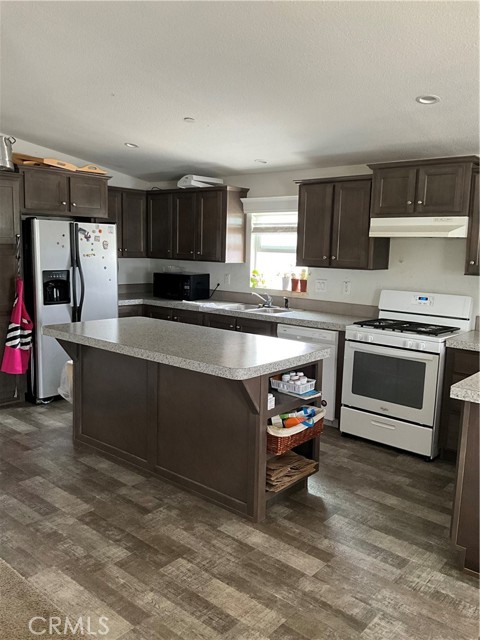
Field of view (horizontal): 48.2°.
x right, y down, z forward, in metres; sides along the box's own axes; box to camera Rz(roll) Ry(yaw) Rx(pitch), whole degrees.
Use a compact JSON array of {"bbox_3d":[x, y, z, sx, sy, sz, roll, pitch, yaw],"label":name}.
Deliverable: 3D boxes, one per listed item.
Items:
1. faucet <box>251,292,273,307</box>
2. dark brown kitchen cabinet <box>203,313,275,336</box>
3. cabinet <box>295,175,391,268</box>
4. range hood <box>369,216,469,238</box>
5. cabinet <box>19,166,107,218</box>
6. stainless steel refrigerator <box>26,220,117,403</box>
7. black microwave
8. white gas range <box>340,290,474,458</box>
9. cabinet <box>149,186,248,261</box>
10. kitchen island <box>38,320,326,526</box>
[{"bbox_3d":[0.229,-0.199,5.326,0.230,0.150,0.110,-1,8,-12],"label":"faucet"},{"bbox_3d":[0.167,0.372,5.282,0.908,0.880,0.620,8,11,39],"label":"dark brown kitchen cabinet"},{"bbox_3d":[0.893,-0.834,4.694,0.760,0.754,0.345,8,11,39],"label":"cabinet"},{"bbox_3d":[1.444,-0.715,4.192,0.755,0.147,0.420,8,11,39],"label":"range hood"},{"bbox_3d":[-1.822,-1.196,5.205,0.620,0.400,0.930,8,11,39],"label":"cabinet"},{"bbox_3d":[-1.768,-0.109,5.352,0.710,1.730,0.895,8,11,39],"label":"stainless steel refrigerator"},{"bbox_3d":[-0.644,-0.372,5.956,0.500,0.275,0.365,6,9,30],"label":"black microwave"},{"bbox_3d":[1.302,0.396,4.248,0.757,1.176,0.690,8,11,39],"label":"white gas range"},{"bbox_3d":[-0.509,-1.030,5.860,1.270,0.749,0.345,8,11,39],"label":"cabinet"},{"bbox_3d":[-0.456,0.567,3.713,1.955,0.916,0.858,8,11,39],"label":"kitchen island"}]

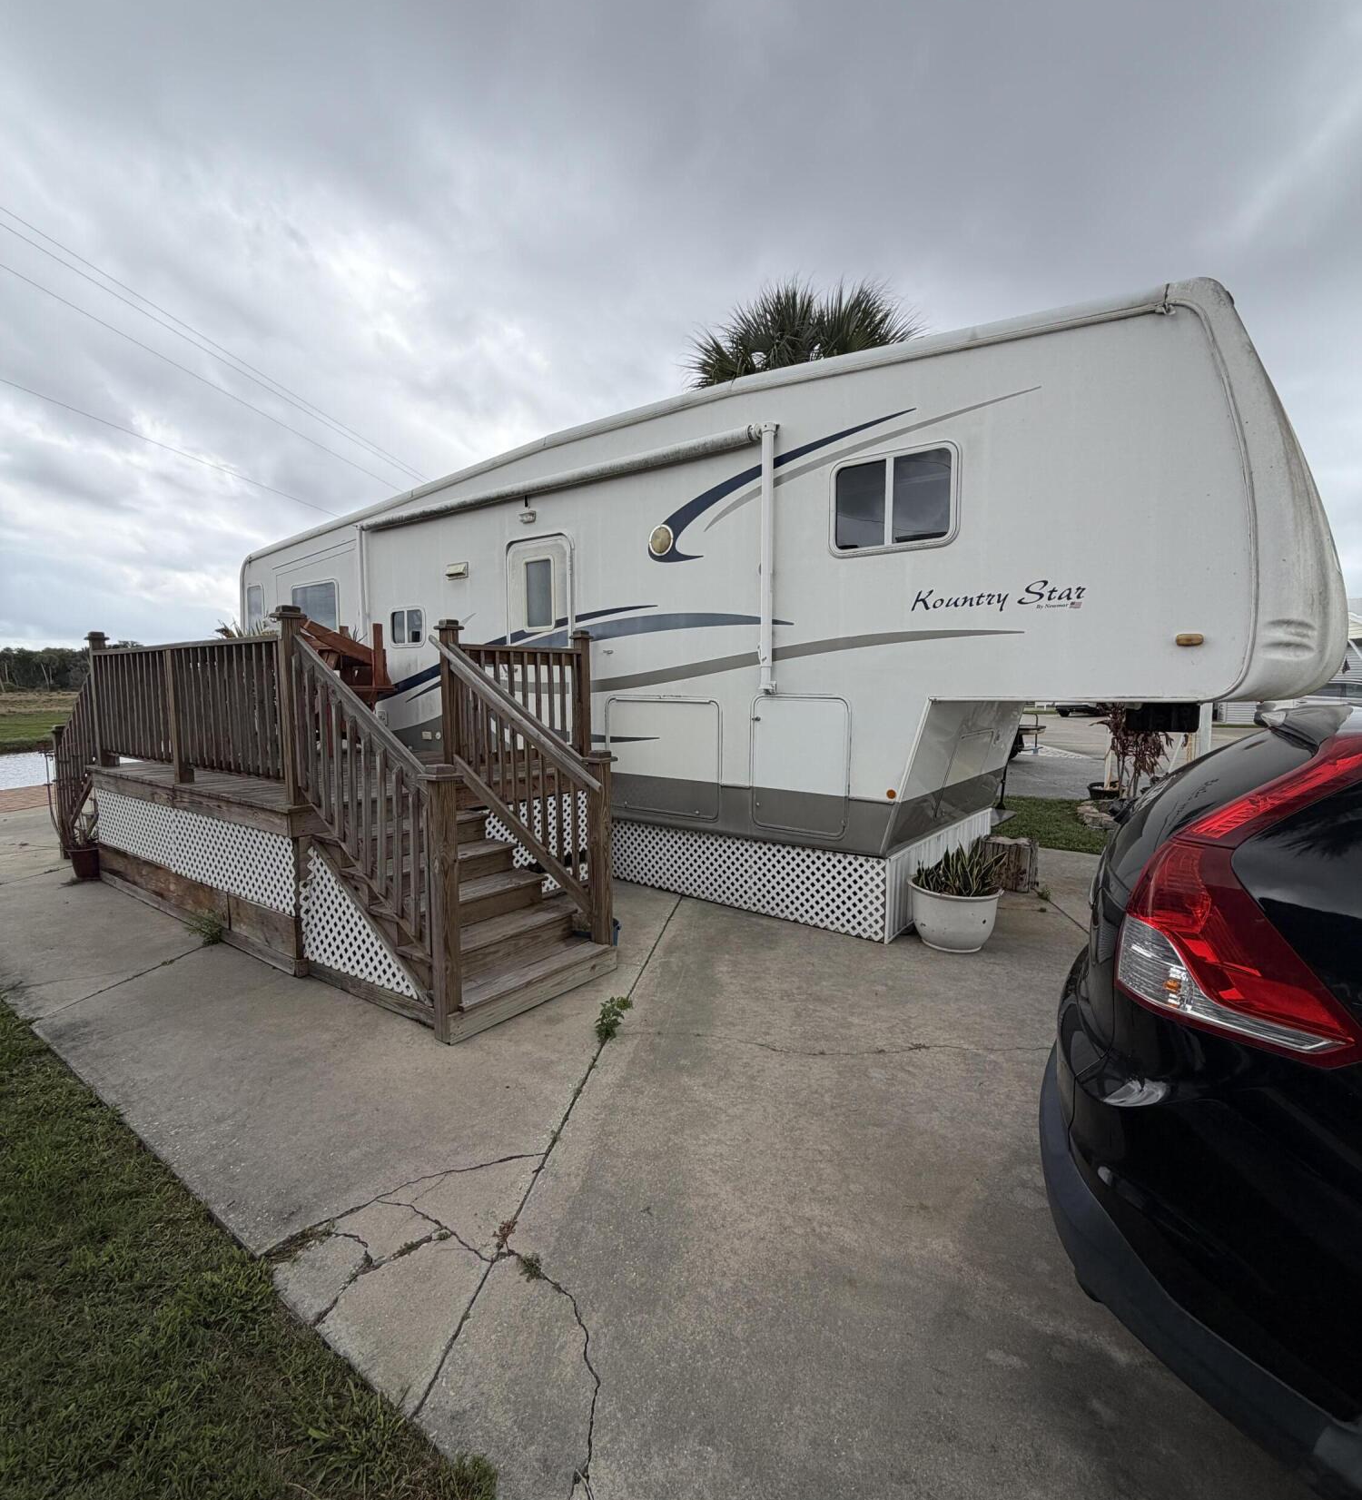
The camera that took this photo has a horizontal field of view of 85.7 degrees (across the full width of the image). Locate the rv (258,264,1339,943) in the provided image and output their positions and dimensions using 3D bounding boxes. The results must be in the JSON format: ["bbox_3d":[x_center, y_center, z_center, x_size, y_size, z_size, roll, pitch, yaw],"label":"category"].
[{"bbox_3d":[-0.749,-0.877,7.602,11.421,3.685,2.606,4,7,37],"label":"rv"}]

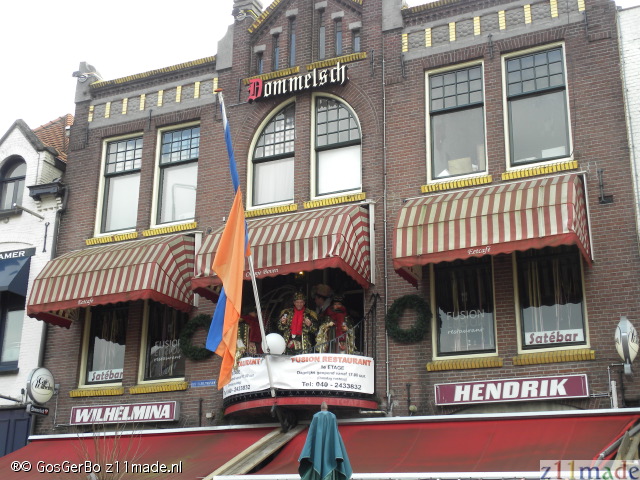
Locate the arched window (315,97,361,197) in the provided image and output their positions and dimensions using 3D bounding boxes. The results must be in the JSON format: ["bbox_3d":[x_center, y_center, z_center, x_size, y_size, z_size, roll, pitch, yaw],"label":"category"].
[{"bbox_3d":[0.346,-1.843,18.388,1.039,2.217,0.150,-8,-21,24],"label":"arched window"}]

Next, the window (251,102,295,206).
[{"bbox_3d":[-0.920,-1.754,19.464,1.010,2.250,0.120,-8,-21,24],"label":"window"}]

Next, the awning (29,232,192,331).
[{"bbox_3d":[-4.145,0.663,19.267,3.085,1.713,1.286,-8,-21,24],"label":"awning"}]

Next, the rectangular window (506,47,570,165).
[{"bbox_3d":[3.625,-2.238,16.085,1.020,2.080,0.130,-8,-21,23],"label":"rectangular window"}]

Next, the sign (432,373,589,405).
[{"bbox_3d":[2.893,2.293,14.605,2.340,0.325,0.140,-8,-21,23],"label":"sign"}]

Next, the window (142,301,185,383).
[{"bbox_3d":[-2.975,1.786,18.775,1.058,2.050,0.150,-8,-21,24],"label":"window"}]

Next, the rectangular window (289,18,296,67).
[{"bbox_3d":[-0.562,-4.120,20.021,0.172,1.186,0.100,-8,-21,24],"label":"rectangular window"}]

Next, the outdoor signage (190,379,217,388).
[{"bbox_3d":[-2.214,2.737,18.308,0.547,0.099,0.020,-8,-21,24],"label":"outdoor signage"}]

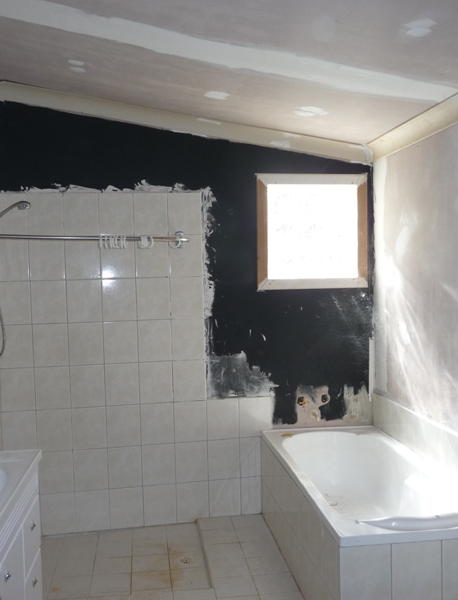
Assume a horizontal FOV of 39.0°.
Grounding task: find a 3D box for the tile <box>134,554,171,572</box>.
[{"bbox_3d":[-0.413,1.397,3.422,0.192,0.010,0.192,-2,3,-8],"label":"tile"}]

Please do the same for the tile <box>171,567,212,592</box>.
[{"bbox_3d":[-0.193,1.408,3.268,0.200,0.010,0.200,-2,3,-8],"label":"tile"}]

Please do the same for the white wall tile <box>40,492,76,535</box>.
[{"bbox_3d":[-1.007,1.260,3.820,0.200,0.246,0.010,-2,3,-8],"label":"white wall tile"}]

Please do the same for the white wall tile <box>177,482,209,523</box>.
[{"bbox_3d":[-0.217,1.232,3.943,0.200,0.246,0.010,-2,3,-10],"label":"white wall tile"}]

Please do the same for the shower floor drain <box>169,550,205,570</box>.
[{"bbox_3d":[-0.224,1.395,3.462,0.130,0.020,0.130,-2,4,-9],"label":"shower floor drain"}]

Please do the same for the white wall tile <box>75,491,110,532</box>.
[{"bbox_3d":[-0.813,1.256,3.862,0.200,0.250,0.010,-2,3,-8],"label":"white wall tile"}]

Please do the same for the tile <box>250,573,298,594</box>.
[{"bbox_3d":[0.227,1.377,3.139,0.192,0.010,0.192,-2,3,-8],"label":"tile"}]

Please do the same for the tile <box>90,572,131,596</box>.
[{"bbox_3d":[-0.585,1.420,3.210,0.200,0.010,0.200,-2,3,-8],"label":"tile"}]

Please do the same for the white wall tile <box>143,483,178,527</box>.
[{"bbox_3d":[-0.414,1.239,3.910,0.200,0.246,0.010,-2,3,-10],"label":"white wall tile"}]

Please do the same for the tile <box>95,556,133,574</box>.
[{"bbox_3d":[-0.610,1.405,3.408,0.200,0.010,0.200,-2,3,-12],"label":"tile"}]

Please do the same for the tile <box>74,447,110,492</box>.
[{"bbox_3d":[-0.814,1.005,3.829,0.200,0.250,0.010,-2,3,-10],"label":"tile"}]

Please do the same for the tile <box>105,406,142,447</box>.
[{"bbox_3d":[-0.627,0.751,3.862,0.200,0.250,0.010,-2,3,-8],"label":"tile"}]

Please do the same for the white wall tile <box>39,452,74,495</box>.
[{"bbox_3d":[-1.013,1.012,3.805,0.200,0.250,0.010,-2,3,-8],"label":"white wall tile"}]

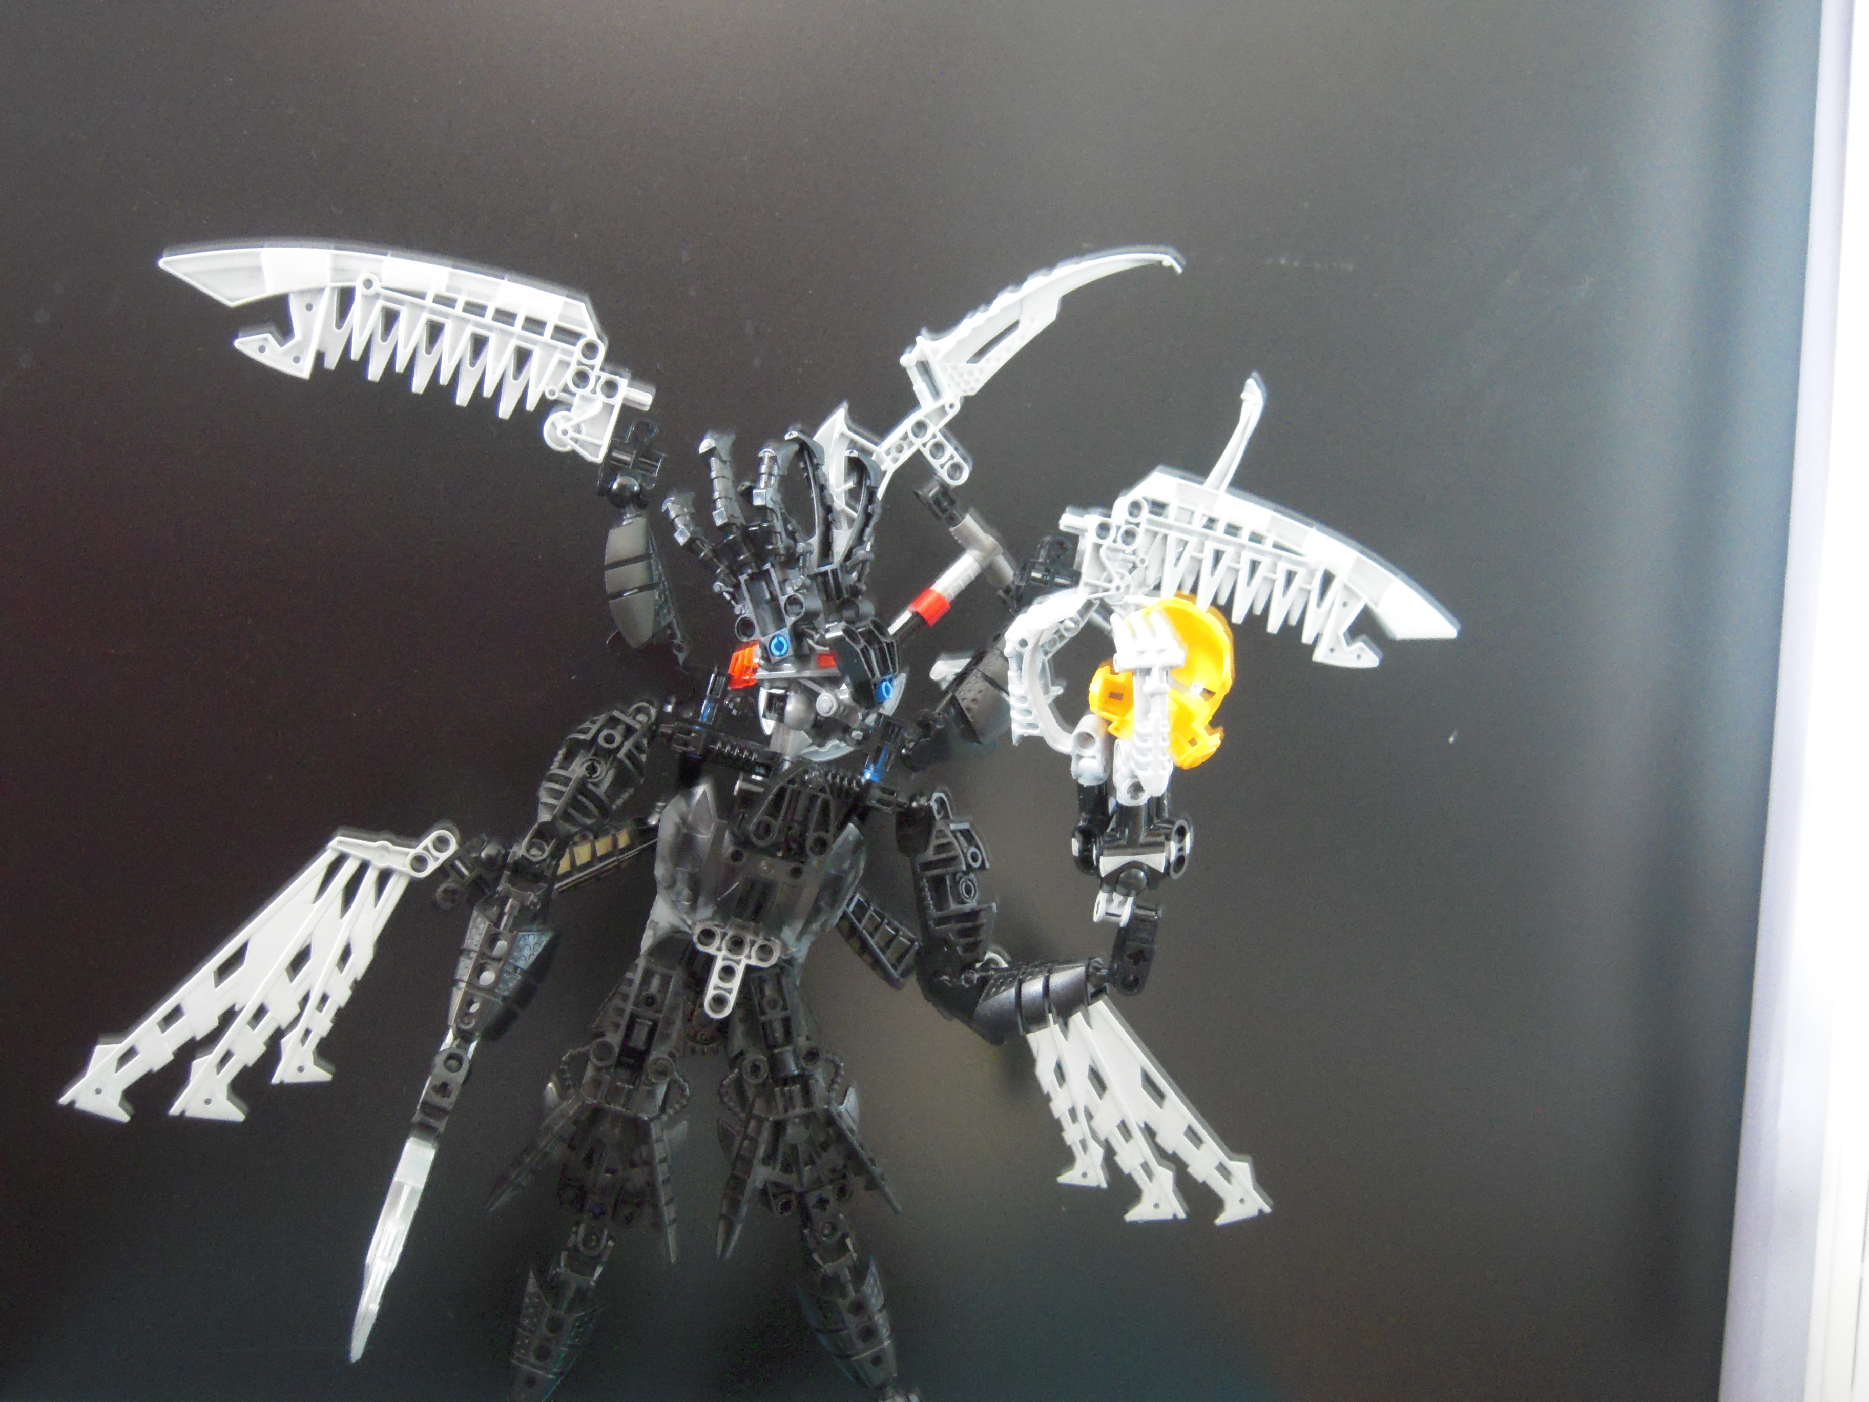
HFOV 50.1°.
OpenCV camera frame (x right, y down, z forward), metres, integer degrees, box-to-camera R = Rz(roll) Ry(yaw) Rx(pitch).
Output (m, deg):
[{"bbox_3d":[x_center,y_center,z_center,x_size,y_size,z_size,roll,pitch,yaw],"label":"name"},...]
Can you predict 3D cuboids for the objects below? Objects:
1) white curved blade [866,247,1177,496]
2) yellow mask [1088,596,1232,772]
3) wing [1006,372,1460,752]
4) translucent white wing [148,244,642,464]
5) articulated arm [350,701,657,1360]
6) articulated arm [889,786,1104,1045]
[{"bbox_3d":[0.020,-0.097,0.565,0.108,0.022,0.038,-41,105,-8],"label":"white curved blade"},{"bbox_3d":[0.067,-0.007,0.578,0.041,0.028,0.047,18,91,2],"label":"yellow mask"},{"bbox_3d":[0.087,-0.040,0.591,0.143,0.038,0.111,3,95,-18],"label":"wing"},{"bbox_3d":[-0.138,-0.098,0.532,0.130,0.017,0.040,15,90,-7],"label":"translucent white wing"},{"bbox_3d":[-0.126,0.083,0.539,0.036,0.036,0.190,23,91,-10],"label":"articulated arm"},{"bbox_3d":[0.015,0.059,0.561,0.063,0.036,0.070,3,94,-12],"label":"articulated arm"}]

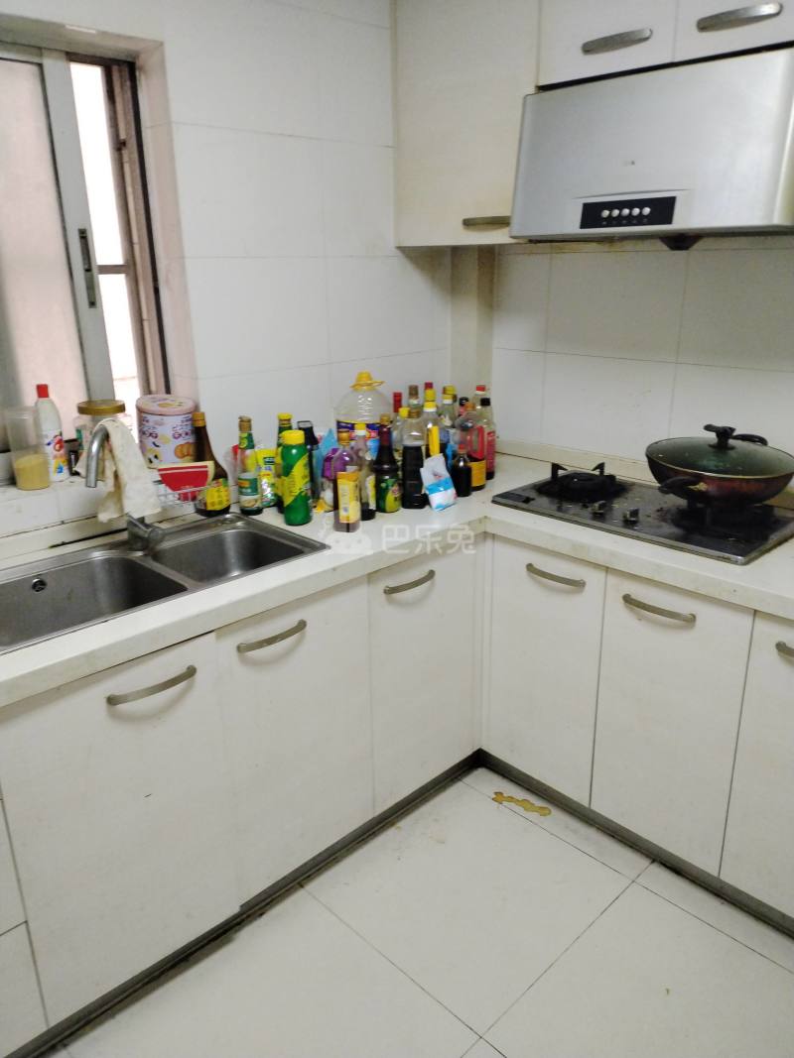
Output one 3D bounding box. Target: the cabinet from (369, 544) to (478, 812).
[{"bbox_3d":[-0.107,0.326,2.317,0.420,0.703,0.550,-18,25,-42],"label":"cabinet"}]

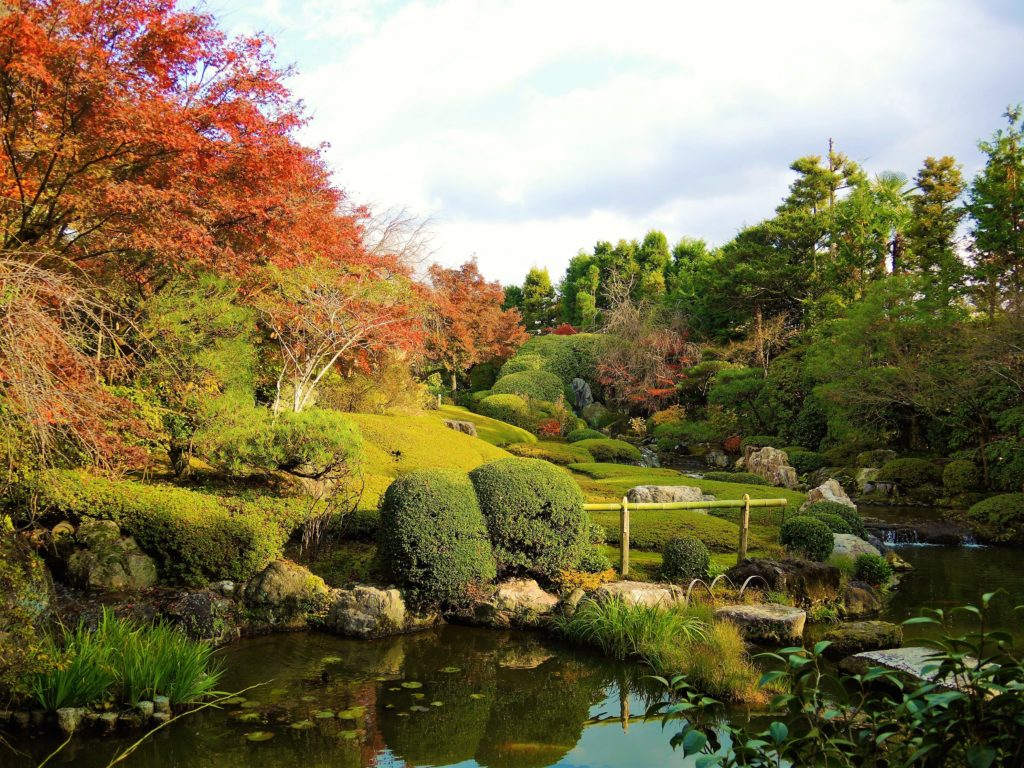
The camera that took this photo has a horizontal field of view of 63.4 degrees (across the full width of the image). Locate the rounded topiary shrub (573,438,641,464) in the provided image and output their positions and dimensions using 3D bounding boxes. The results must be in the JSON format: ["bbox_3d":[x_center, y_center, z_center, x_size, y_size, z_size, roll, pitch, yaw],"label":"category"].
[{"bbox_3d":[2.290,1.640,20.000,1.750,0.680,1.500,0,-2,0],"label":"rounded topiary shrub"}]

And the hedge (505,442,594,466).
[{"bbox_3d":[0.883,1.606,19.000,2.000,0.550,1.500,0,-1,0],"label":"hedge"}]

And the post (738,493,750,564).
[{"bbox_3d":[2.639,1.651,9.400,0.080,0.830,0.080,0,-1,-22],"label":"post"}]

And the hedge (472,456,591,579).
[{"bbox_3d":[0.175,1.385,8.450,1.240,1.270,1.160,0,-2,0],"label":"hedge"}]

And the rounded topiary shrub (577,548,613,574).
[{"bbox_3d":[0.840,1.775,8.300,0.360,0.270,0.340,0,-2,0],"label":"rounded topiary shrub"}]

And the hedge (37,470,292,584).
[{"bbox_3d":[-4.088,1.686,9.800,2.800,1.050,1.400,-1,-3,12],"label":"hedge"}]

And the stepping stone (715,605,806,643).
[{"bbox_3d":[2.475,2.375,8.250,0.800,0.240,0.620,-1,-3,30],"label":"stepping stone"}]

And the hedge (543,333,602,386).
[{"bbox_3d":[1.863,-0.754,25.500,1.900,1.550,1.700,0,-2,0],"label":"hedge"}]

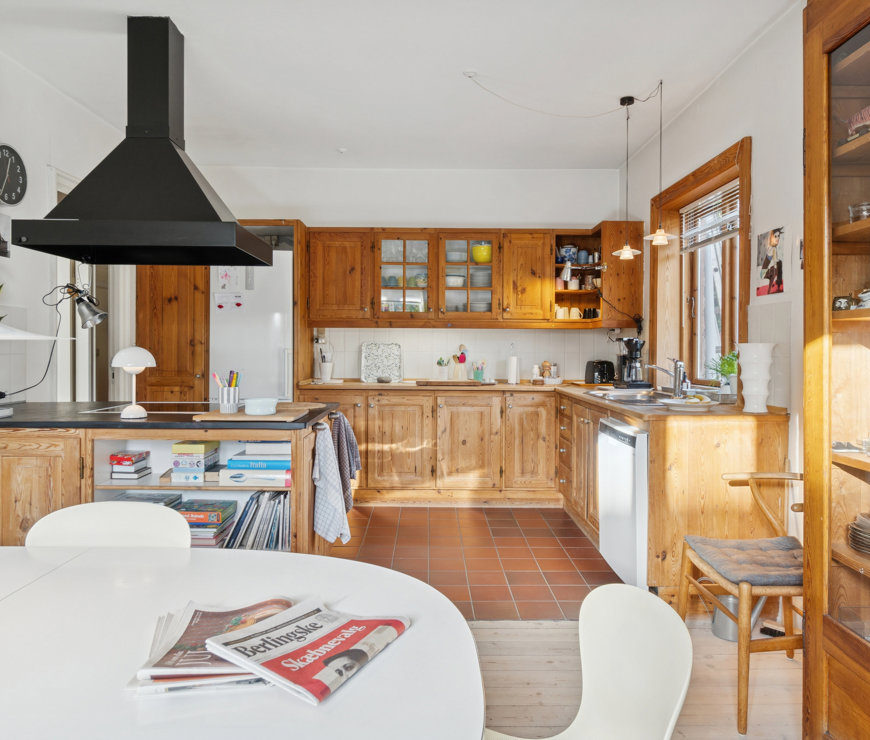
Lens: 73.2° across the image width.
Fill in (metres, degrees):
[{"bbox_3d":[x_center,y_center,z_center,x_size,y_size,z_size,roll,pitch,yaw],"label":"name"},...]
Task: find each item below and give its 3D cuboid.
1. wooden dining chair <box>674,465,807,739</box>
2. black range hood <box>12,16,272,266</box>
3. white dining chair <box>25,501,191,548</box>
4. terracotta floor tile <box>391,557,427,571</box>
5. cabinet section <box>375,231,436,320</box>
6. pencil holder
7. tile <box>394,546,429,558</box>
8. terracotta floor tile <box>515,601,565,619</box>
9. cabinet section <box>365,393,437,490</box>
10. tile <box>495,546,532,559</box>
[{"bbox_3d":[1.204,0.763,2.086,0.510,0.750,0.540,0,2,3],"label":"wooden dining chair"},{"bbox_3d":[-1.291,-1.054,2.708,0.924,1.052,0.585,0,2,0],"label":"black range hood"},{"bbox_3d":[-0.871,0.766,1.343,0.490,0.800,0.520,0,2,0],"label":"white dining chair"},{"bbox_3d":[-0.138,1.083,3.256,0.198,0.012,0.190,0,3,-1],"label":"terracotta floor tile"},{"bbox_3d":[-0.240,-0.750,4.740,0.475,0.685,0.320,0,2,0],"label":"cabinet section"},{"bbox_3d":[-0.860,0.124,2.450,0.078,0.107,0.078,0,2,0],"label":"pencil holder"},{"bbox_3d":[-0.142,1.074,3.441,0.198,0.012,0.190,0,3,-1],"label":"tile"},{"bbox_3d":[0.484,1.119,2.702,0.199,0.015,0.192,0,2,0],"label":"terracotta floor tile"},{"bbox_3d":[-0.262,0.516,4.615,0.505,0.700,0.550,0,2,0],"label":"cabinet section"},{"bbox_3d":[0.470,1.078,3.425,0.196,0.014,0.194,0,2,0],"label":"tile"}]

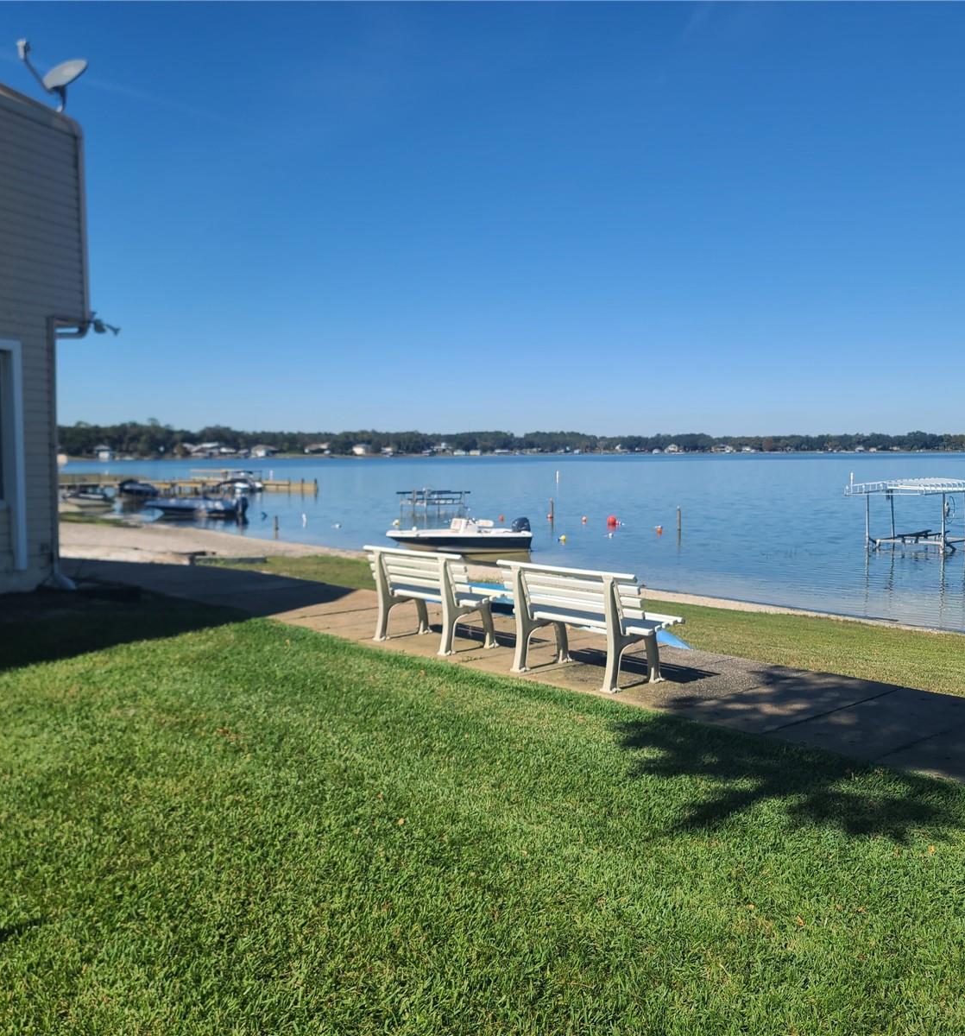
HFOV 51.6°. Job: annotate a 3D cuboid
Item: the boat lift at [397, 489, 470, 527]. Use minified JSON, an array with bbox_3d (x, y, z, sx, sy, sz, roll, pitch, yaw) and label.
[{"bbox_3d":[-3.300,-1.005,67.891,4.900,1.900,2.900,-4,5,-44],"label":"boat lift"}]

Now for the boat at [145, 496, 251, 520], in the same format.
[{"bbox_3d":[-17.100,-0.709,60.293,6.100,1.350,2.200,-1,4,-17],"label":"boat"}]

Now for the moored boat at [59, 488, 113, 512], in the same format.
[{"bbox_3d":[-28.000,-1.431,69.866,4.100,1.280,1.800,-3,5,-38],"label":"moored boat"}]

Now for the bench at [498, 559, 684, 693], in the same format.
[{"bbox_3d":[0.734,0.728,7.083,0.548,0.795,1.312,-3,5,-41],"label":"bench"}]

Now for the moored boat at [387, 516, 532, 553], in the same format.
[{"bbox_3d":[-0.850,0.672,38.737,5.900,1.450,2.300,-2,4,-25],"label":"moored boat"}]

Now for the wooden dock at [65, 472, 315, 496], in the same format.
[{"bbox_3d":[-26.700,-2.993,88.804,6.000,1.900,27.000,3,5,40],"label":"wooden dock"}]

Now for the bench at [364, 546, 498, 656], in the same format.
[{"bbox_3d":[-0.405,0.645,8.284,0.548,0.795,1.312,-3,5,-41],"label":"bench"}]

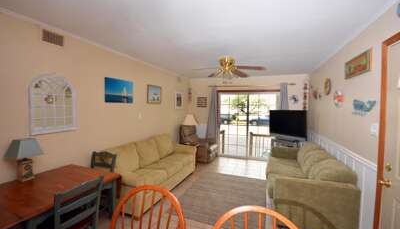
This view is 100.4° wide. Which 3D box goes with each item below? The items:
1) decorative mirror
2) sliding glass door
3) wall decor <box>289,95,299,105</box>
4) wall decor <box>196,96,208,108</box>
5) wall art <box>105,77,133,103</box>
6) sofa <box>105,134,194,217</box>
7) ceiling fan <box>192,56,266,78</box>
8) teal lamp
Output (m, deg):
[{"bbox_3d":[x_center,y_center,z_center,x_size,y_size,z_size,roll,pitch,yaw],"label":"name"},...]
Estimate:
[{"bbox_3d":[-1.761,-0.135,2.040,0.067,0.717,0.510,2,2,22],"label":"decorative mirror"},{"bbox_3d":[1.380,0.312,4.946,1.800,2.040,0.110,2,2,22],"label":"sliding glass door"},{"bbox_3d":[2.502,-0.396,4.430,0.230,0.260,0.040,2,2,22],"label":"wall decor"},{"bbox_3d":[0.081,-0.390,5.401,0.385,0.355,0.030,2,2,22],"label":"wall decor"},{"bbox_3d":[-1.403,-0.406,2.966,0.032,0.405,0.610,2,2,22],"label":"wall art"},{"bbox_3d":[-0.847,0.930,3.238,0.903,0.858,1.887,2,2,22],"label":"sofa"},{"bbox_3d":[0.544,-0.887,3.226,1.320,0.410,1.320,2,2,22],"label":"ceiling fan"},{"bbox_3d":[-1.806,0.462,1.728,0.230,0.420,0.225,2,2,22],"label":"teal lamp"}]

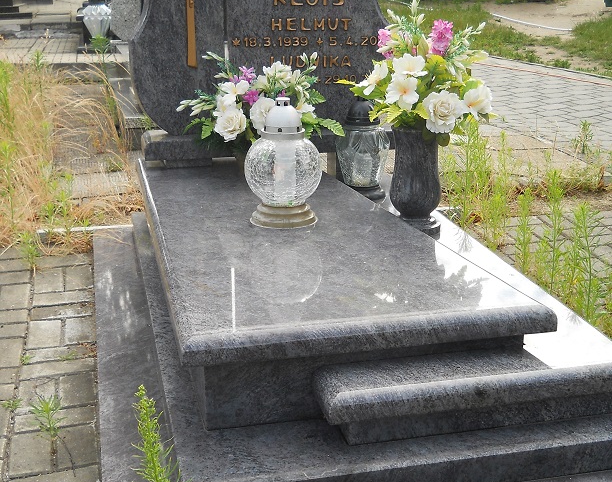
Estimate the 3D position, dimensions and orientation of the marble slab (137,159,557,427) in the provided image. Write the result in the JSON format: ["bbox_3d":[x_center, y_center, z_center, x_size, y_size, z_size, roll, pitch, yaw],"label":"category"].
[{"bbox_3d":[-0.037,0.021,2.810,0.798,0.194,1.761,-4,18,-12],"label":"marble slab"}]

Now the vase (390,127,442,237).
[{"bbox_3d":[0.328,-0.177,2.871,0.158,0.324,0.160,-1,17,0],"label":"vase"}]

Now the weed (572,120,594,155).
[{"bbox_3d":[1.461,-0.548,5.097,0.133,0.177,0.110,-4,18,-12],"label":"weed"}]

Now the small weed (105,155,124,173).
[{"bbox_3d":[-0.967,-0.392,4.883,0.099,0.082,0.100,-4,18,-12],"label":"small weed"}]

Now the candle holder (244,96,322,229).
[{"bbox_3d":[-0.061,-0.221,2.679,0.219,0.359,0.219,-1,17,0],"label":"candle holder"}]

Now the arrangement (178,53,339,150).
[{"bbox_3d":[-0.150,-0.459,3.303,0.575,0.353,0.330,-4,18,-12],"label":"arrangement"}]

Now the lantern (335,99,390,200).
[{"bbox_3d":[0.195,-0.316,3.294,0.194,0.333,0.196,-1,17,0],"label":"lantern"}]

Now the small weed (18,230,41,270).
[{"bbox_3d":[-0.975,0.030,3.407,0.074,0.140,0.080,-4,18,-12],"label":"small weed"}]

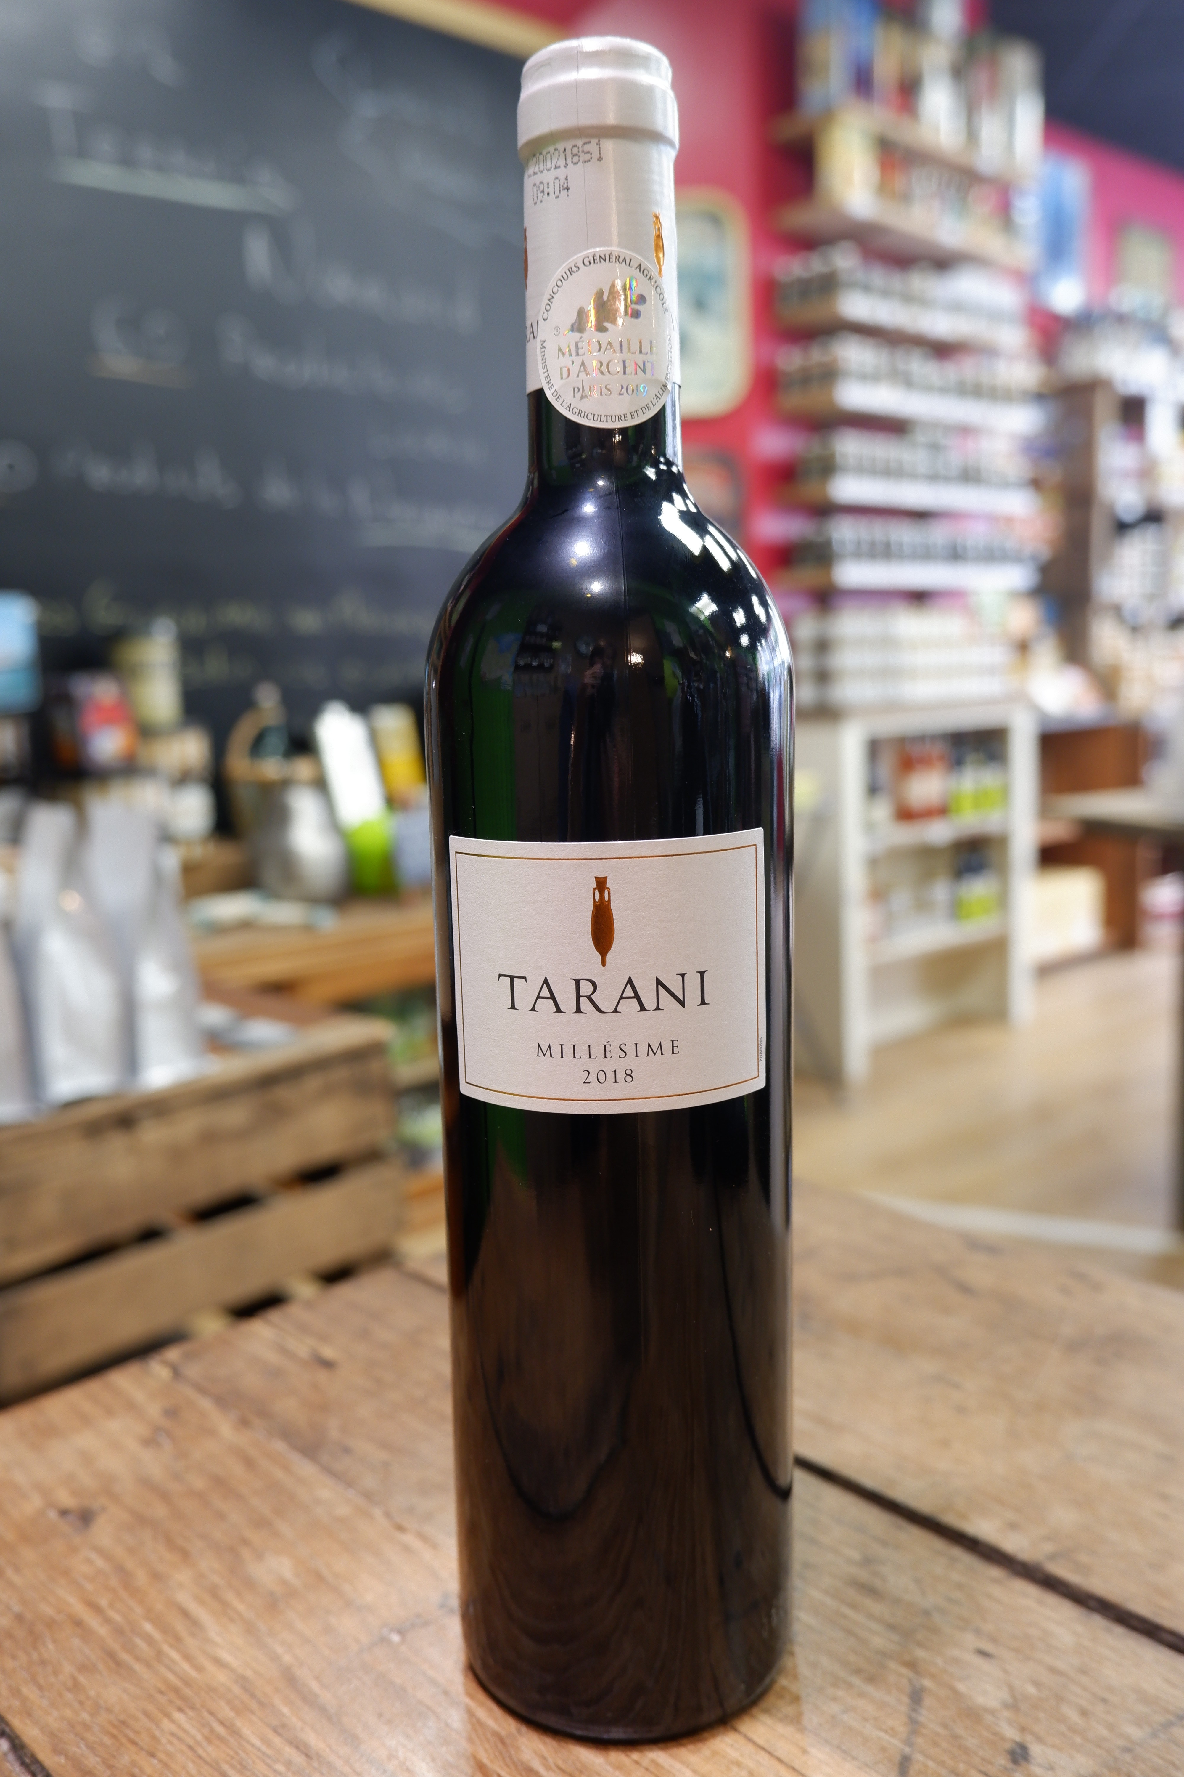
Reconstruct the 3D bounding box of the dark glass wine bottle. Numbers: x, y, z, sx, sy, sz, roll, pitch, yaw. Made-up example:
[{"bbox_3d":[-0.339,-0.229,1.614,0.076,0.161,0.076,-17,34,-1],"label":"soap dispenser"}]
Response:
[{"bbox_3d":[0.004,0.007,0.295,0.073,0.324,0.073,-1,10,3],"label":"dark glass wine bottle"}]

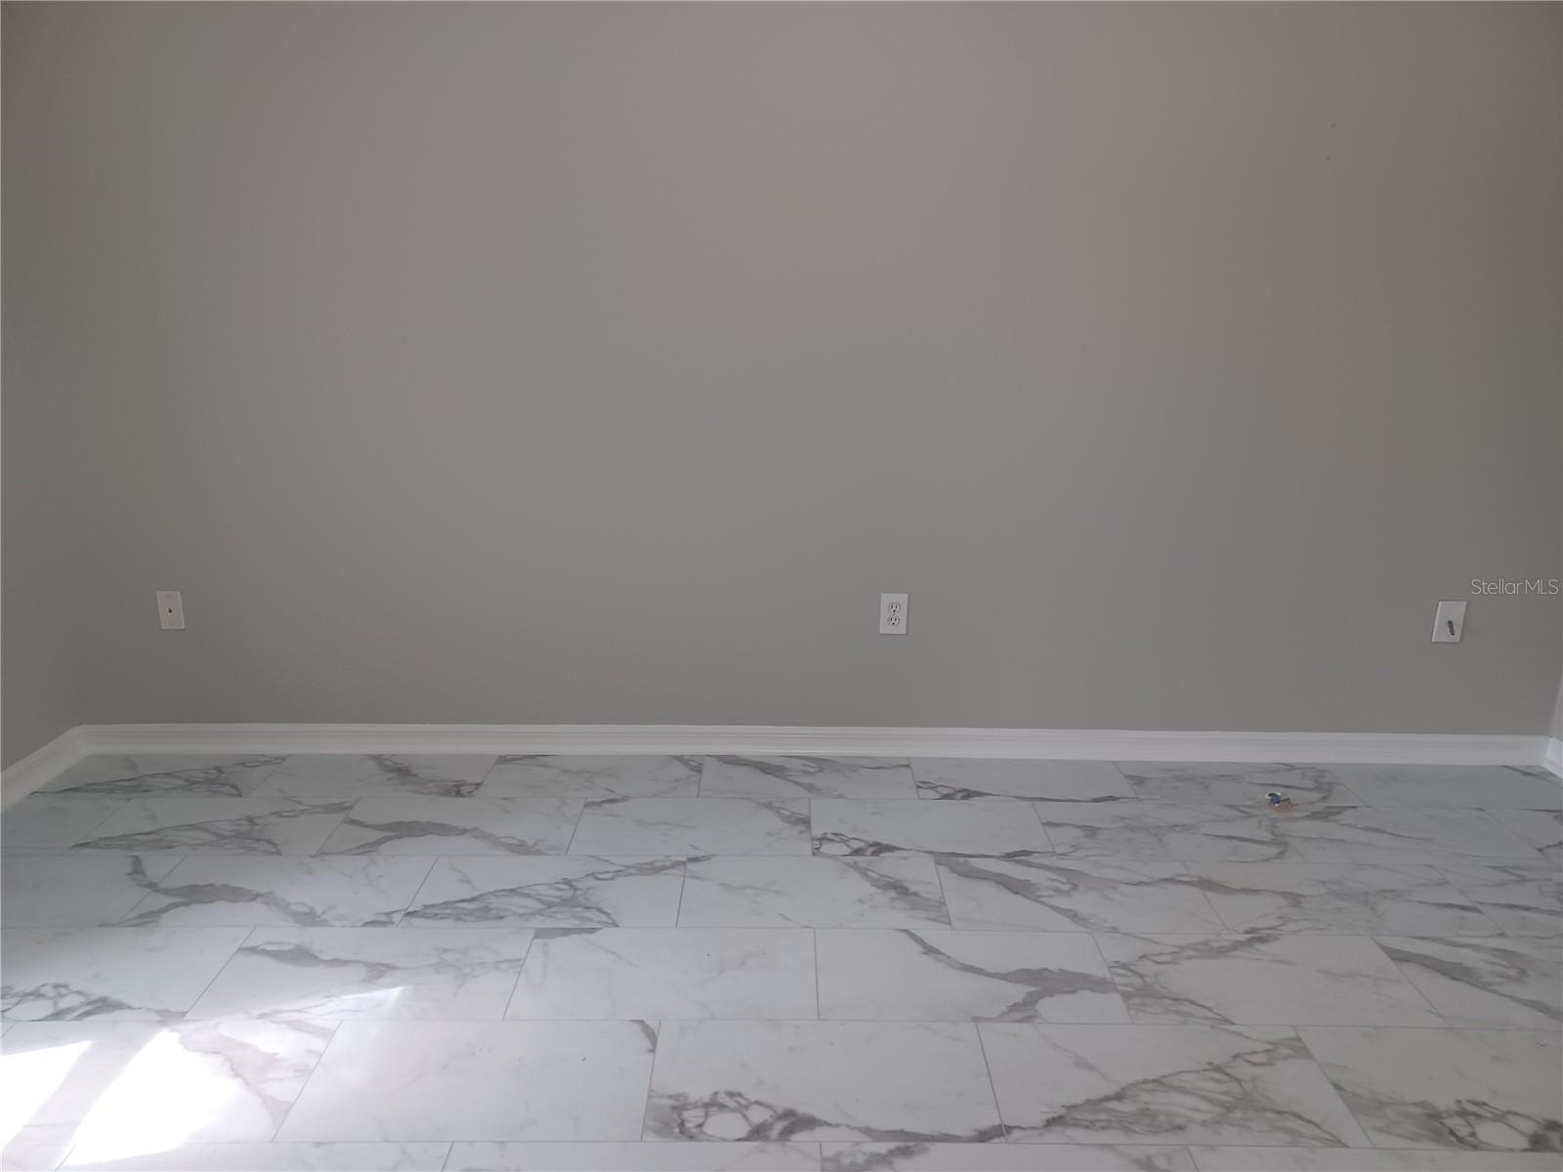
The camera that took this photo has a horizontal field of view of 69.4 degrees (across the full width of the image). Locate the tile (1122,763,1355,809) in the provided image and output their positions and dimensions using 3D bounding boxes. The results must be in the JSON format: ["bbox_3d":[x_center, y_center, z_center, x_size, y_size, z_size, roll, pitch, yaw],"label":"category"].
[{"bbox_3d":[1.265,0.549,3.135,0.595,0.010,0.277,0,16,0],"label":"tile"}]

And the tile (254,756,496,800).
[{"bbox_3d":[-1.127,0.529,3.148,0.601,0.010,0.276,0,17,0],"label":"tile"}]

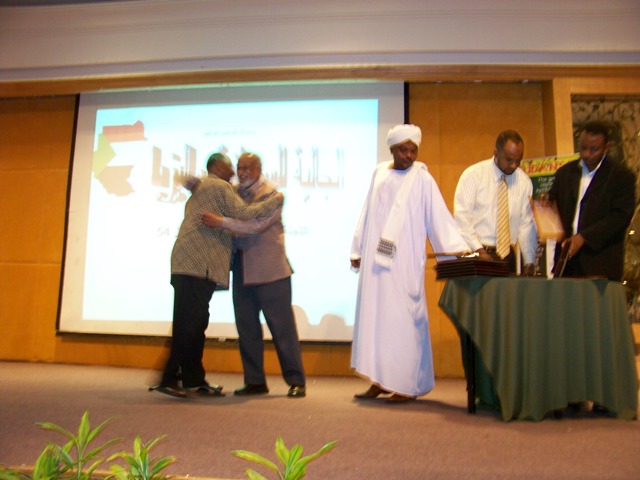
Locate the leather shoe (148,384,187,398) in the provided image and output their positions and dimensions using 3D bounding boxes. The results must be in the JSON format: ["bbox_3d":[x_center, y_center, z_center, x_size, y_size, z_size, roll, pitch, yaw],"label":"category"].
[{"bbox_3d":[-0.981,0.981,3.950,0.275,0.095,0.100,11,-7,3],"label":"leather shoe"}]

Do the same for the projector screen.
[{"bbox_3d":[-0.889,-0.287,5.902,3.401,2.512,0.050,0,-8,9],"label":"projector screen"}]

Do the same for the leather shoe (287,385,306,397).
[{"bbox_3d":[-0.153,0.982,3.980,0.105,0.090,0.280,-1,-8,18],"label":"leather shoe"}]

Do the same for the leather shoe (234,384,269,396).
[{"bbox_3d":[-0.449,0.987,4.000,0.275,0.090,0.100,6,-9,-31],"label":"leather shoe"}]

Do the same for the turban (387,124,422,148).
[{"bbox_3d":[0.576,-0.702,4.157,0.230,0.155,0.250,2,-8,-5],"label":"turban"}]

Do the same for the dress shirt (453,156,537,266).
[{"bbox_3d":[1.122,-0.181,3.878,0.490,0.640,0.330,2,-8,-5],"label":"dress shirt"}]

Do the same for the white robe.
[{"bbox_3d":[0.591,0.254,4.031,0.700,1.480,0.450,0,-8,12],"label":"white robe"}]

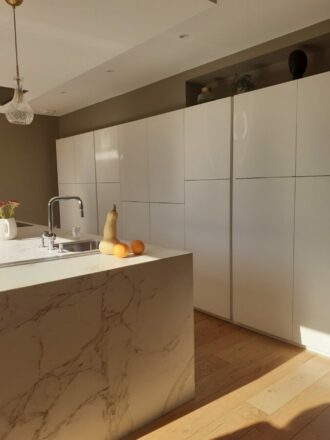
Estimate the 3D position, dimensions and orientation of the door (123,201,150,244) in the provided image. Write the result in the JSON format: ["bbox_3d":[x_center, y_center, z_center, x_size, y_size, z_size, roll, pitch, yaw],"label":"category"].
[{"bbox_3d":[-0.367,0.328,4.404,0.022,1.111,0.595,-6,8,-42],"label":"door"}]

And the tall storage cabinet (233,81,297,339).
[{"bbox_3d":[1.051,-0.070,3.136,0.600,2.088,0.605,-6,8,-42],"label":"tall storage cabinet"}]

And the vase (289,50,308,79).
[{"bbox_3d":[1.055,-1.203,2.713,0.152,0.250,0.152,-6,8,-42],"label":"vase"}]

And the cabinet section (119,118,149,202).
[{"bbox_3d":[-0.381,-0.710,4.230,0.025,0.981,0.586,-6,8,-42],"label":"cabinet section"}]

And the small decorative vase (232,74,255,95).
[{"bbox_3d":[0.714,-1.215,3.123,0.180,0.205,0.180,-6,8,-42],"label":"small decorative vase"}]

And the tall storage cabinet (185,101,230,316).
[{"bbox_3d":[0.632,-0.108,3.600,0.600,2.088,0.589,-6,8,-42],"label":"tall storage cabinet"}]

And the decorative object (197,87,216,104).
[{"bbox_3d":[0.419,-1.241,3.465,0.175,0.200,0.175,-6,8,-42],"label":"decorative object"}]

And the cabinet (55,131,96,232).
[{"bbox_3d":[-1.164,-0.275,5.590,0.600,2.088,1.230,-6,8,-42],"label":"cabinet"}]

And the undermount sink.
[{"bbox_3d":[-0.563,0.276,2.423,0.400,0.190,0.450,-6,8,-42],"label":"undermount sink"}]

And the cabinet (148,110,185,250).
[{"bbox_3d":[0.236,-0.145,4.038,0.600,2.088,0.594,-6,8,-42],"label":"cabinet"}]

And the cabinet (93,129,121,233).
[{"bbox_3d":[-0.553,-0.218,4.914,0.600,2.088,0.597,-6,8,-42],"label":"cabinet"}]

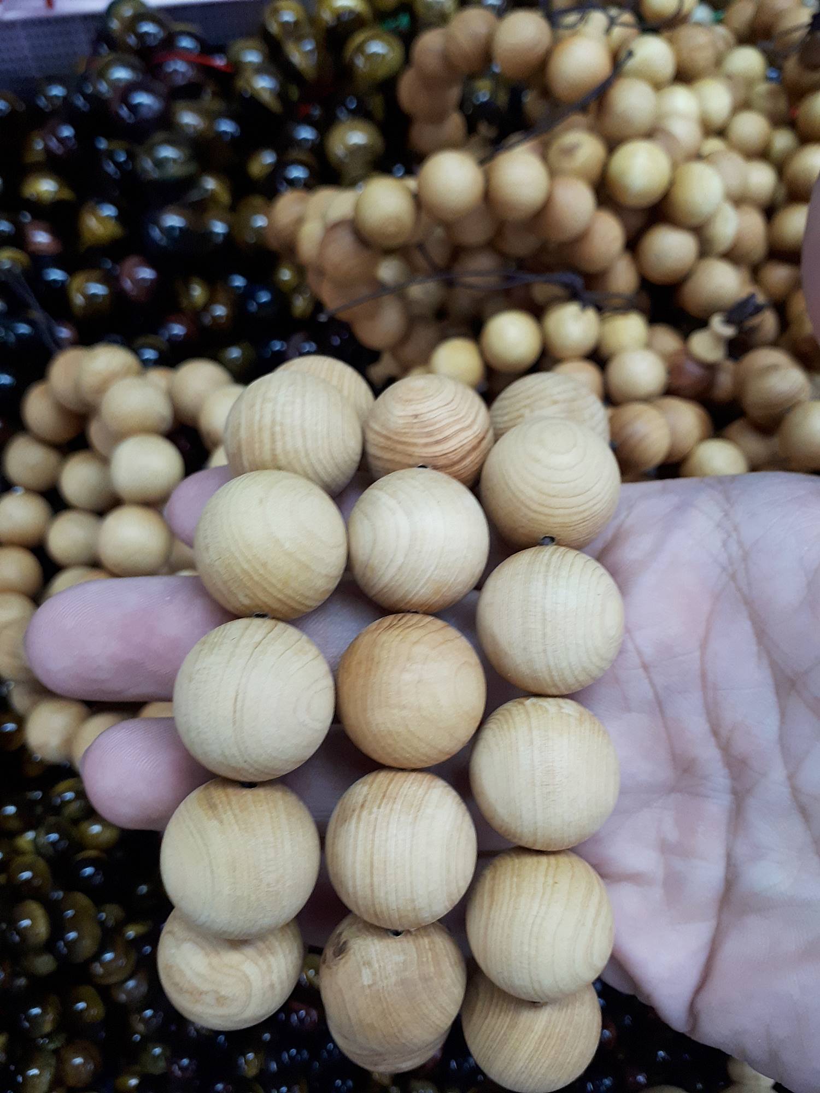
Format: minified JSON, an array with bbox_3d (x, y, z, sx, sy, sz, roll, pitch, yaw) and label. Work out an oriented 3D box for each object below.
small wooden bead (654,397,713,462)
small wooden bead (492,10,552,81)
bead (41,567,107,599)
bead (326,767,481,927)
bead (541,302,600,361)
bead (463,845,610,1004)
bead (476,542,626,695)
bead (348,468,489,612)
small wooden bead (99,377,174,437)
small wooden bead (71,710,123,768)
[{"bbox_3d":[0.075,-0.032,0.236,0.017,0.017,0.017,0,57,0],"label":"small wooden bead"},{"bbox_3d":[0.030,-0.134,0.228,0.016,0.016,0.016,0,58,0],"label":"small wooden bead"},{"bbox_3d":[-0.085,0.013,0.217,0.016,0.016,0.016,0,63,0],"label":"bead"},{"bbox_3d":[-0.001,0.040,0.112,0.020,0.020,0.020,0,58,0],"label":"bead"},{"bbox_3d":[0.047,-0.063,0.249,0.017,0.017,0.017,0,57,0],"label":"bead"},{"bbox_3d":[0.018,0.053,0.120,0.020,0.020,0.020,0,63,0],"label":"bead"},{"bbox_3d":[0.019,0.010,0.116,0.020,0.020,0.020,0,58,0],"label":"bead"},{"bbox_3d":[0.001,-0.001,0.120,0.020,0.020,0.020,0,63,0],"label":"bead"},{"bbox_3d":[-0.067,-0.033,0.209,0.017,0.017,0.017,0,57,0],"label":"small wooden bead"},{"bbox_3d":[-0.089,0.057,0.246,0.017,0.017,0.017,0,57,0],"label":"small wooden bead"}]

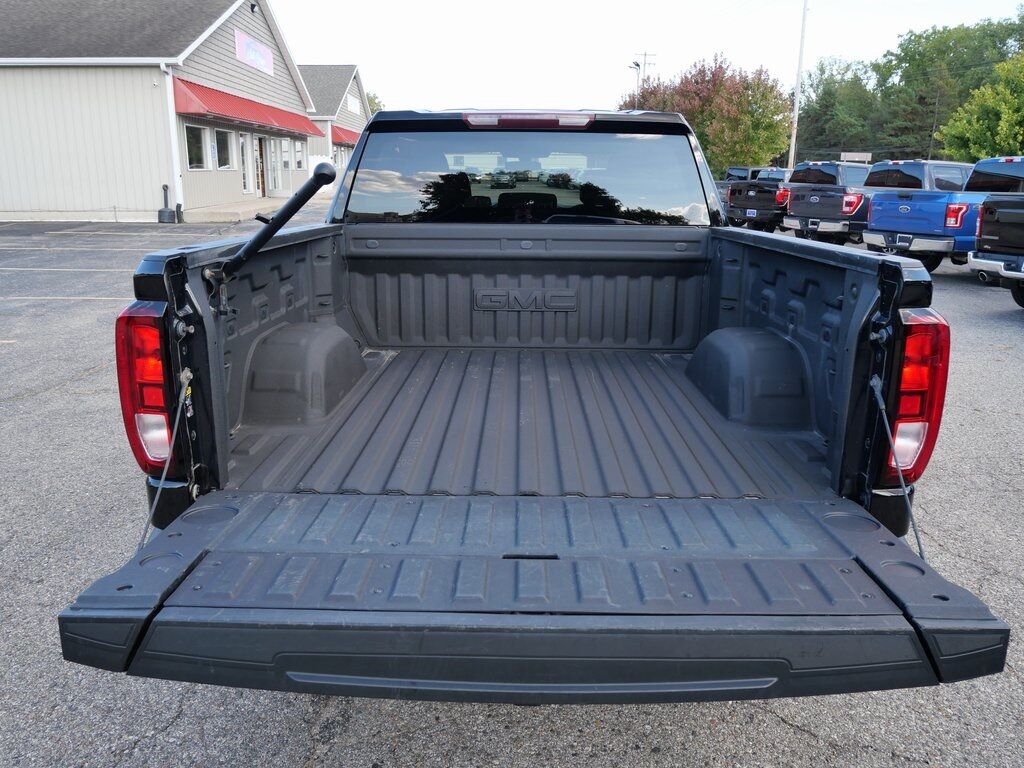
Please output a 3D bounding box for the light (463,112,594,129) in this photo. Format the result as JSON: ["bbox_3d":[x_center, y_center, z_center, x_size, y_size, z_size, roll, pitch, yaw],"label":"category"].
[{"bbox_3d":[0.078,-1.238,3.612,0.620,0.070,0.070,1,14,1],"label":"light"}]

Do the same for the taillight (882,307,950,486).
[{"bbox_3d":[0.922,0.036,1.812,0.155,0.410,0.200,1,14,1],"label":"taillight"}]

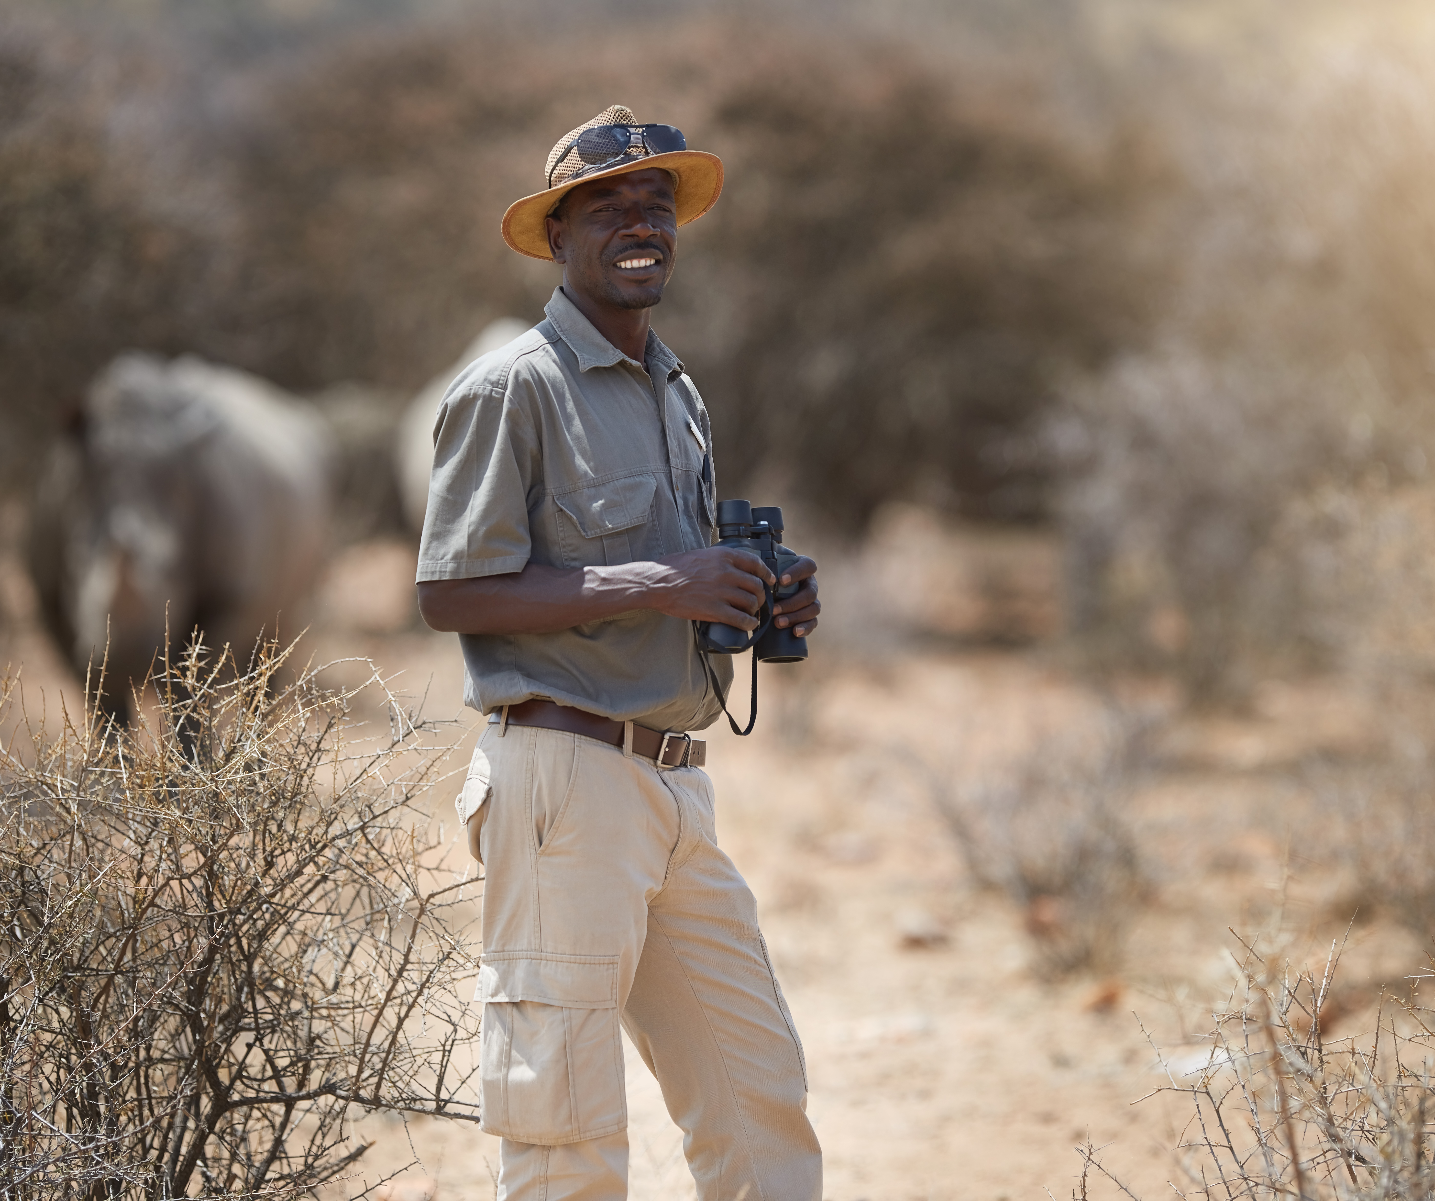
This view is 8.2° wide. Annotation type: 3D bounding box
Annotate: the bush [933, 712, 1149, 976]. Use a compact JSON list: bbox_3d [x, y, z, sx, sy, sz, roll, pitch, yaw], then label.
[{"bbox_3d":[0.784,0.590,24.200,0.520,0.630,0.500,0,2,0],"label":"bush"}]

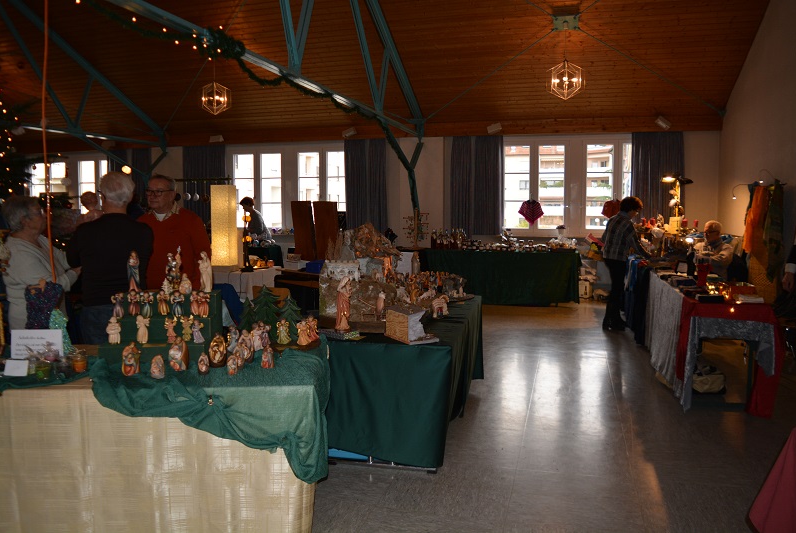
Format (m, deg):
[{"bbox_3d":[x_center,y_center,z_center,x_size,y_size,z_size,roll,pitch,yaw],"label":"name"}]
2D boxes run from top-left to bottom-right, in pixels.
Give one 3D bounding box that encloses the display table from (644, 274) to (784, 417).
[{"bbox_3d":[2.535,0.537,5.065,0.660,0.790,1.880,1,7,15],"label":"display table"}]

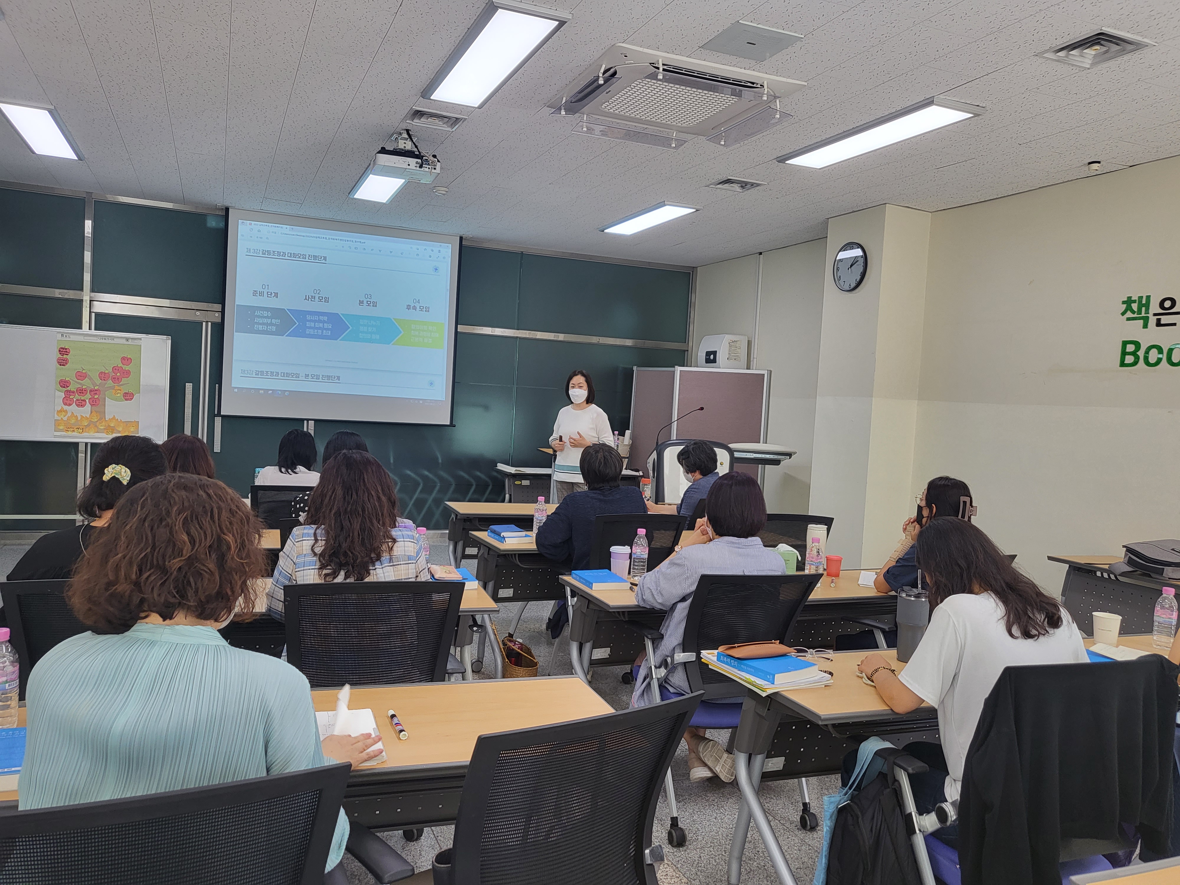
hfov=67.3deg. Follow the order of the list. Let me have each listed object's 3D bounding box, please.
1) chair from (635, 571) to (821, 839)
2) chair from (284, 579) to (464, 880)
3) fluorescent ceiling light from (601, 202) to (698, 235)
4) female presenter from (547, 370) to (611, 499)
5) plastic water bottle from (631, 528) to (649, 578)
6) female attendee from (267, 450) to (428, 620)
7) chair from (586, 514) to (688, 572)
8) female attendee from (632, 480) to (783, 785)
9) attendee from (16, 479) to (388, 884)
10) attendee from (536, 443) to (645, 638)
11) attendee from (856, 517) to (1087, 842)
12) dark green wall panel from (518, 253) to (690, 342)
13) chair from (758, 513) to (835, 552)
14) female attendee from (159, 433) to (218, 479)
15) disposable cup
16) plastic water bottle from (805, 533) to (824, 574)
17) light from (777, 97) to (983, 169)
[{"bbox_3d":[0.461,0.868,3.102,0.600,0.940,0.620,2,3,-22],"label":"chair"},{"bbox_3d":[-0.682,0.811,2.621,0.600,0.910,0.600,2,3,-20],"label":"chair"},{"bbox_3d":[0.476,-1.803,7.286,0.330,0.060,1.290,2,3,-23],"label":"fluorescent ceiling light"},{"bbox_3d":[-0.095,0.265,6.816,0.500,1.610,0.340,4,3,14],"label":"female presenter"},{"bbox_3d":[0.211,0.457,3.678,0.066,0.204,0.066,3,3,0],"label":"plastic water bottle"},{"bbox_3d":[-0.773,0.655,2.724,0.500,1.270,0.740,2,3,-23],"label":"female attendee"},{"bbox_3d":[0.115,0.765,4.250,0.600,0.910,0.600,2,3,-23],"label":"chair"},{"bbox_3d":[0.417,0.693,3.089,0.530,1.210,0.620,2,3,-23],"label":"female attendee"},{"bbox_3d":[-0.618,0.680,1.488,0.550,1.300,0.620,2,3,-23],"label":"attendee"},{"bbox_3d":[-0.067,0.616,4.329,0.550,1.260,0.750,2,3,-23],"label":"attendee"},{"bbox_3d":[0.932,0.768,2.288,0.500,1.200,0.640,1,3,-28],"label":"attendee"},{"bbox_3d":[0.189,-1.473,9.200,1.920,0.790,0.030,2,3,-23],"label":"dark green wall panel"},{"bbox_3d":[0.871,0.788,4.543,0.600,0.910,0.600,2,3,-15],"label":"chair"},{"bbox_3d":[-1.627,0.556,3.556,0.470,1.220,0.620,2,3,-23],"label":"female attendee"},{"bbox_3d":[1.738,0.628,2.982,0.093,0.102,0.093,3,3,0],"label":"disposable cup"},{"bbox_3d":[0.951,0.496,3.713,0.066,0.204,0.066,2,3,-23],"label":"plastic water bottle"},{"bbox_3d":[1.521,-1.643,4.818,0.319,0.040,1.286,2,3,-23],"label":"light"}]

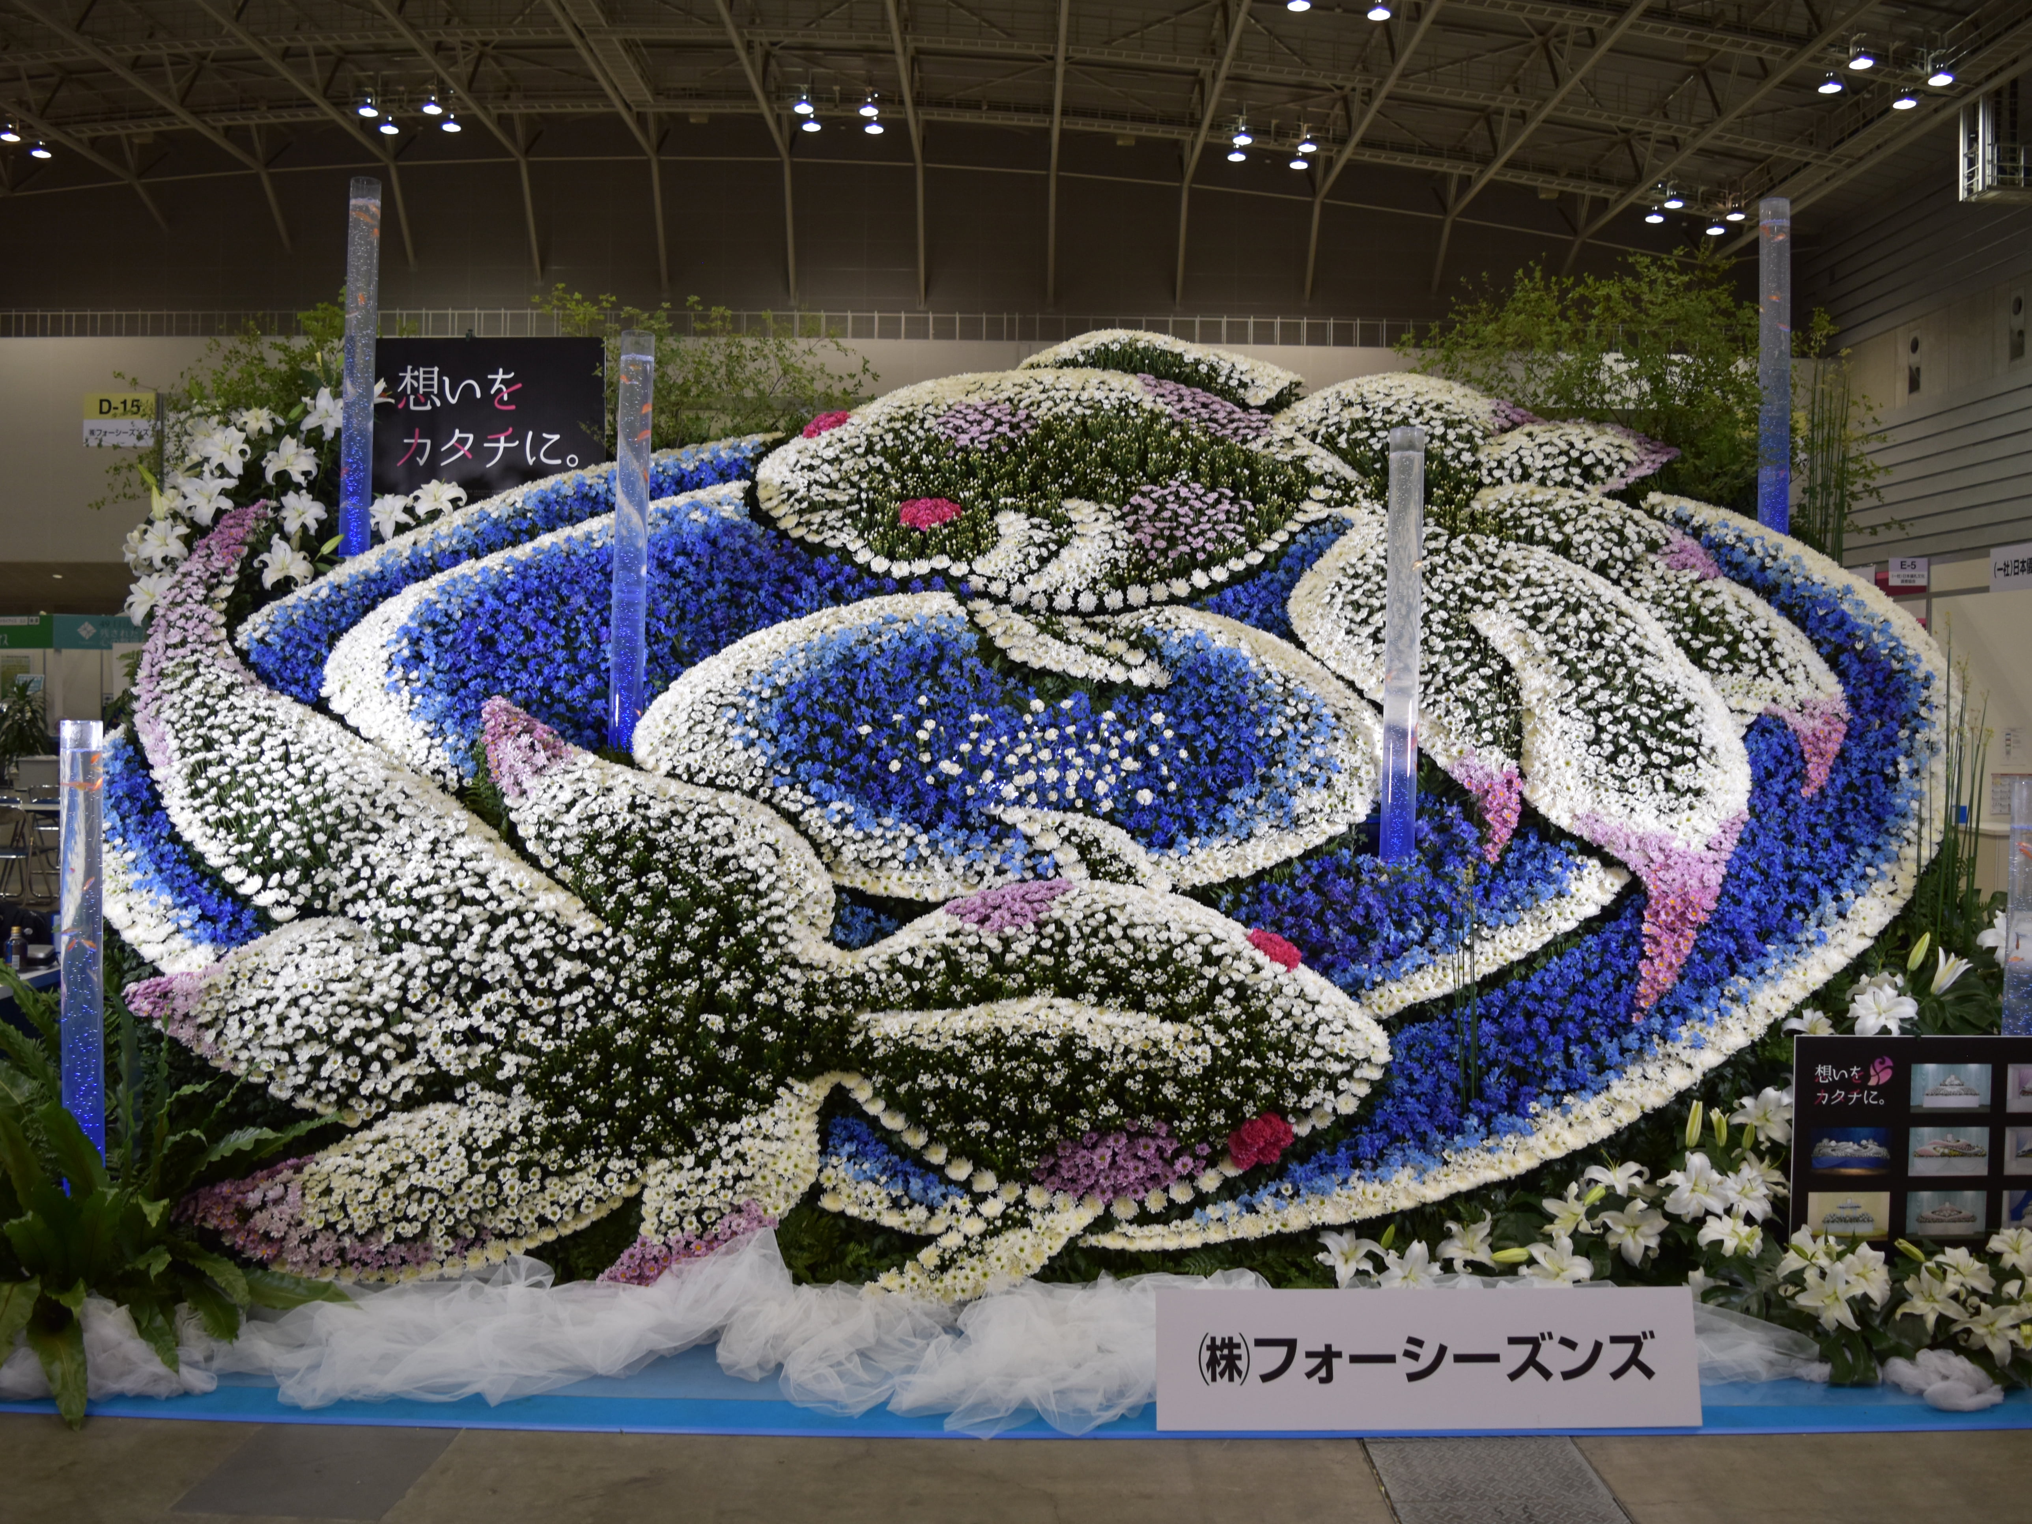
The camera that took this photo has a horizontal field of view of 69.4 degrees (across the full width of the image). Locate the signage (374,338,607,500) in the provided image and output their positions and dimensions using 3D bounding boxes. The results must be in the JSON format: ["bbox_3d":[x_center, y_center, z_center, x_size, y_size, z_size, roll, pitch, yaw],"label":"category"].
[{"bbox_3d":[-1.870,-1.209,5.200,0.835,0.590,0.013,1,2,-1],"label":"signage"}]

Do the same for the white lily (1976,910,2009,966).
[{"bbox_3d":[2.662,0.476,3.950,0.167,0.154,0.110,1,1,19],"label":"white lily"}]

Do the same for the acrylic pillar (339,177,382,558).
[{"bbox_3d":[-2.189,-1.317,4.900,0.099,1.280,0.099,1,1,0],"label":"acrylic pillar"}]

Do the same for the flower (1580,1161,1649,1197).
[{"bbox_3d":[1.576,1.093,3.850,0.180,0.100,0.150,0,2,6],"label":"flower"}]

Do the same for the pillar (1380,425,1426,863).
[{"bbox_3d":[1.125,-0.330,4.270,0.102,1.280,0.102,1,2,0],"label":"pillar"}]

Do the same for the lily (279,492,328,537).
[{"bbox_3d":[-2.326,-0.813,4.800,0.161,0.145,0.100,1,1,-11],"label":"lily"}]

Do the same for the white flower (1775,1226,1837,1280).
[{"bbox_3d":[1.952,1.216,3.620,0.158,0.140,0.100,1,2,11],"label":"white flower"}]

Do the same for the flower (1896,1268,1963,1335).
[{"bbox_3d":[2.193,1.293,3.520,0.165,0.158,0.100,1,2,14],"label":"flower"}]

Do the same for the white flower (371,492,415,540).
[{"bbox_3d":[-2.024,-0.796,4.760,0.155,0.158,0.095,0,2,-6],"label":"white flower"}]

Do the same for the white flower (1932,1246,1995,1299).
[{"bbox_3d":[2.259,1.217,3.500,0.159,0.121,0.100,1,1,9],"label":"white flower"}]

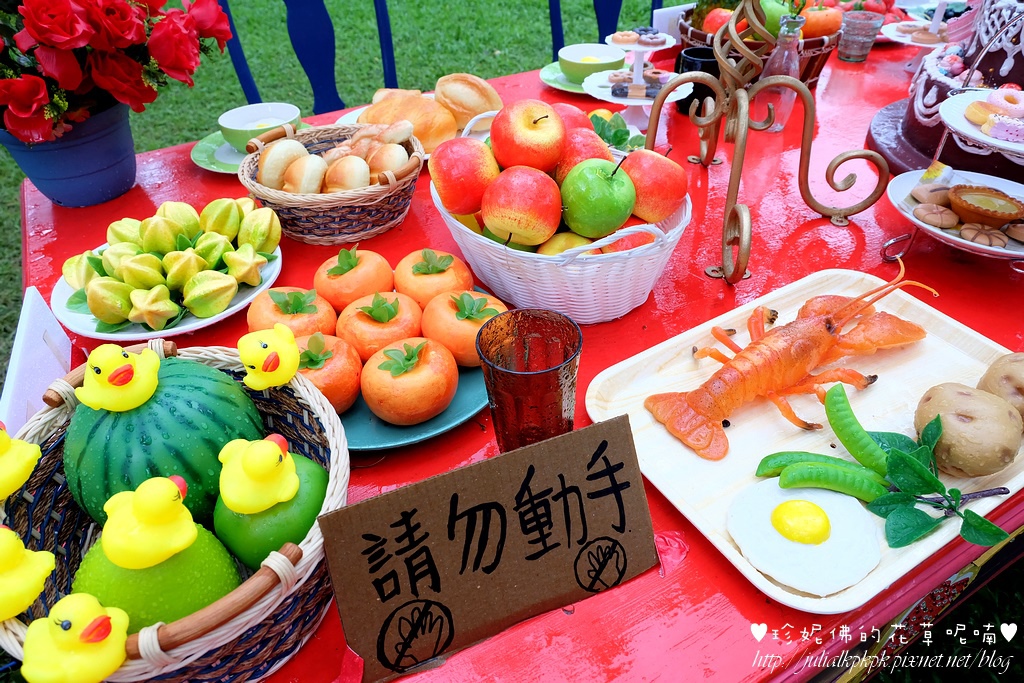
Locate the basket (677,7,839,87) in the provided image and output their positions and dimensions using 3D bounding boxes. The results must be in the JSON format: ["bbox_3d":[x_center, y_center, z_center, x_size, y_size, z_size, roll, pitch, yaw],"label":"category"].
[{"bbox_3d":[0.444,-0.538,1.239,0.288,0.102,0.285,-2,38,0],"label":"basket"}]

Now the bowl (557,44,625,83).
[{"bbox_3d":[0.133,-0.457,1.145,0.109,0.050,0.109,-1,39,1],"label":"bowl"}]

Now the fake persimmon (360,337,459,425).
[{"bbox_3d":[-0.080,0.031,0.538,0.076,0.065,0.076,-2,39,0],"label":"fake persimmon"}]

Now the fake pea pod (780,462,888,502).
[{"bbox_3d":[0.233,0.101,0.497,0.074,0.017,0.022,8,40,11],"label":"fake pea pod"}]

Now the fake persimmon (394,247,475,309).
[{"bbox_3d":[-0.075,-0.056,0.662,0.076,0.059,0.076,-1,39,0],"label":"fake persimmon"}]

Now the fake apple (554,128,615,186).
[{"bbox_3d":[0.071,-0.187,0.720,0.076,0.072,0.076,-2,39,0],"label":"fake apple"}]

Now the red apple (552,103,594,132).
[{"bbox_3d":[0.052,-0.228,0.766,0.076,0.072,0.076,-1,39,0],"label":"red apple"}]

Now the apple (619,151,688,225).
[{"bbox_3d":[0.146,-0.160,0.705,0.075,0.075,0.072,21,75,6],"label":"apple"}]

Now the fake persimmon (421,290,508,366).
[{"bbox_3d":[-0.041,-0.012,0.609,0.078,0.058,0.078,-2,38,0],"label":"fake persimmon"}]

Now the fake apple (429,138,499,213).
[{"bbox_3d":[-0.050,-0.173,0.712,0.072,0.080,0.080,-29,0,16],"label":"fake apple"}]

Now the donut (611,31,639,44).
[{"bbox_3d":[0.160,-0.429,0.965,0.039,0.011,0.039,-2,39,0],"label":"donut"}]

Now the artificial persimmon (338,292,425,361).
[{"bbox_3d":[-0.118,-0.011,0.608,0.076,0.058,0.076,-1,39,0],"label":"artificial persimmon"}]

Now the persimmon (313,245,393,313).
[{"bbox_3d":[-0.156,-0.060,0.674,0.078,0.058,0.078,-2,38,0],"label":"persimmon"}]

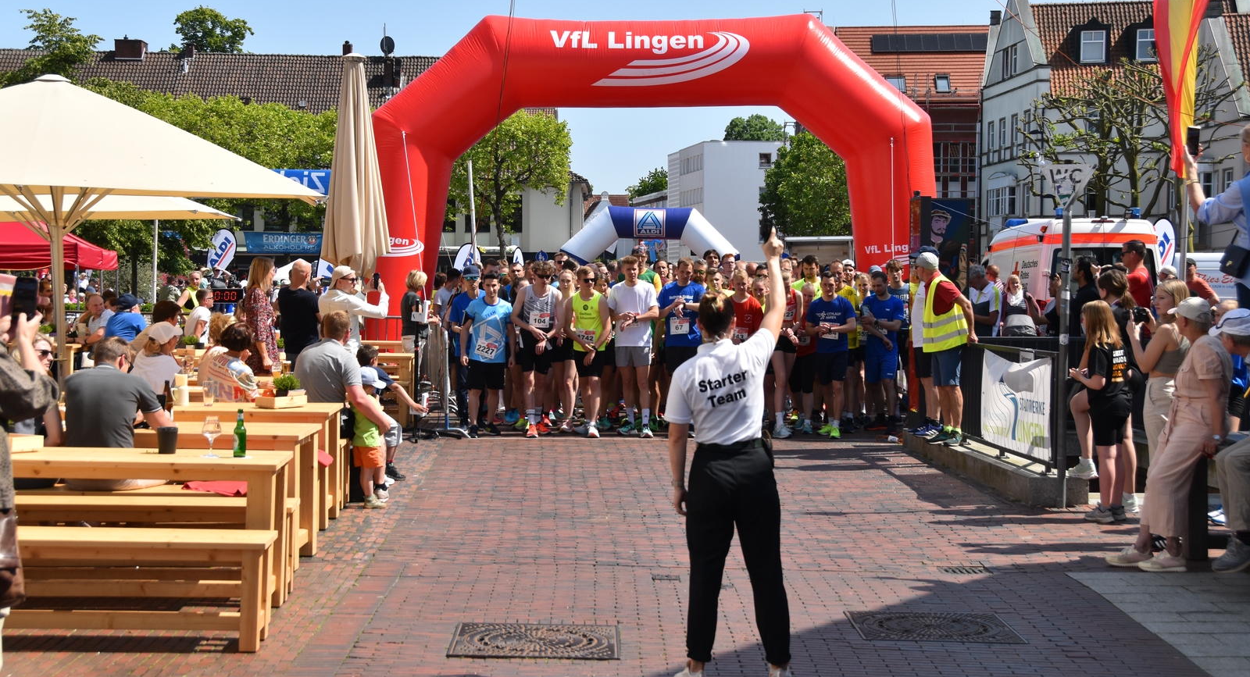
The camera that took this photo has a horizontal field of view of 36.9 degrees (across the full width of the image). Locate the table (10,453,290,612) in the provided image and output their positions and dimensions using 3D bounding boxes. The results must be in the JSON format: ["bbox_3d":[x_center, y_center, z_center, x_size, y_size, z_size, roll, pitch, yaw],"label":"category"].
[{"bbox_3d":[-2.770,0.965,9.520,2.050,0.730,0.700,2,2,-1],"label":"table"}]

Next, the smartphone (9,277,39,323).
[{"bbox_3d":[-2.082,-0.130,6.500,0.075,0.159,0.010,7,3,4],"label":"smartphone"}]

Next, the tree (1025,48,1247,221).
[{"bbox_3d":[14.017,-4.283,52.000,5.900,7.750,5.600,0,2,0],"label":"tree"}]

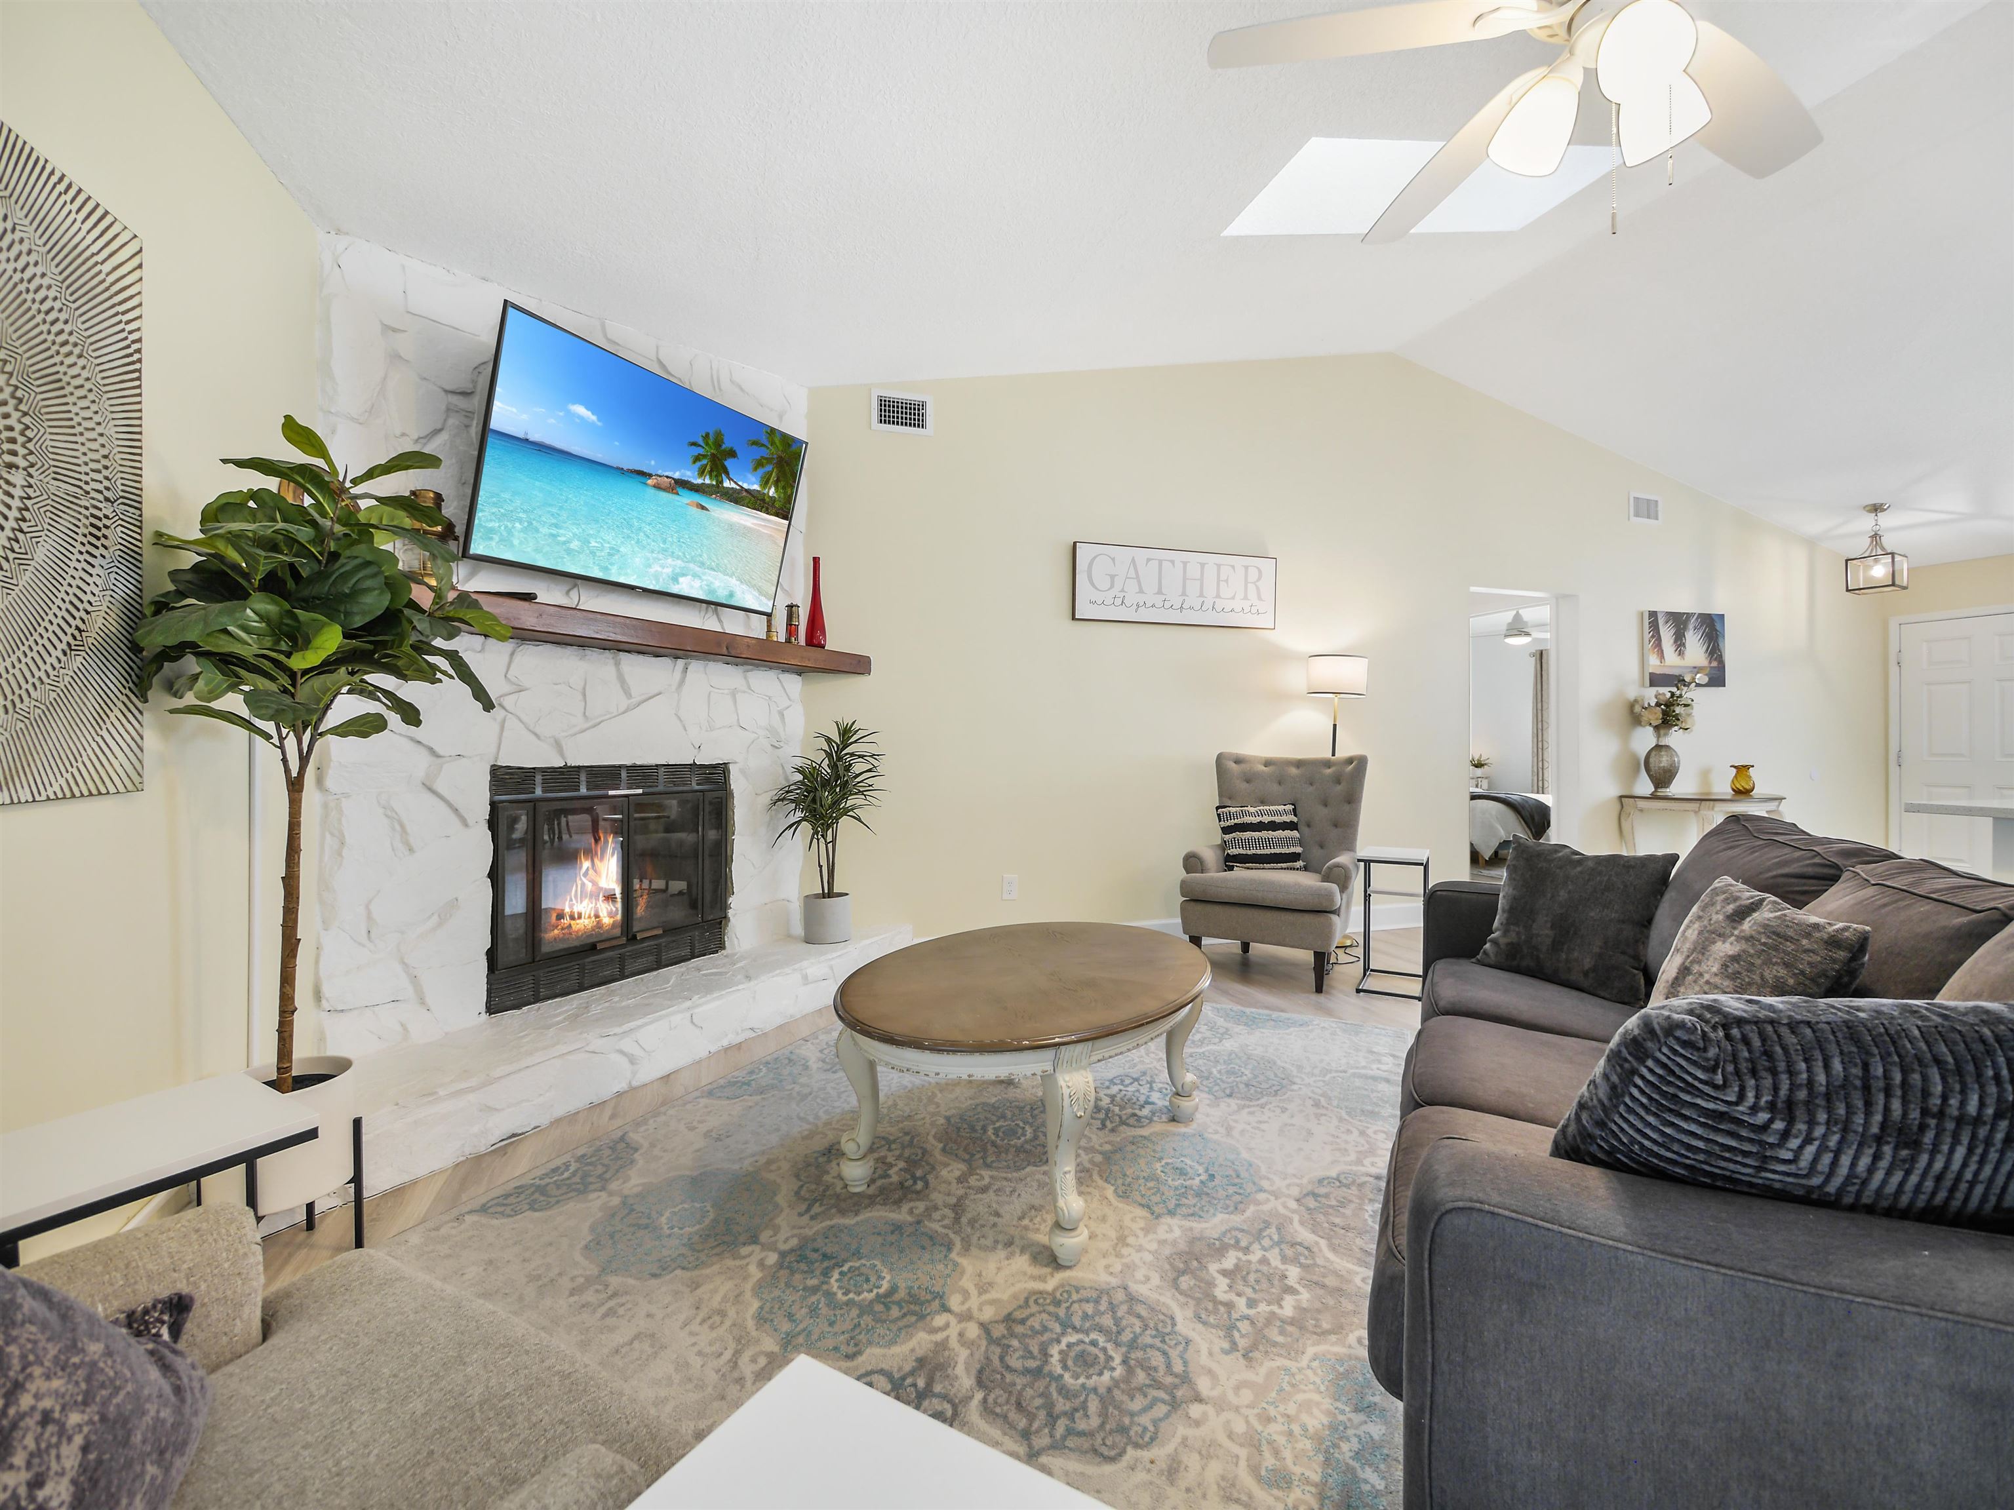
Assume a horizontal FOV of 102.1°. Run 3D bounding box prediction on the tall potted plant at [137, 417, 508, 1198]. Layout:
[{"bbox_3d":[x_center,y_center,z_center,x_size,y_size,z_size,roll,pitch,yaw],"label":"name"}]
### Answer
[{"bbox_3d":[-1.425,0.161,1.710,0.560,1.738,0.580,0,0,-18],"label":"tall potted plant"}]

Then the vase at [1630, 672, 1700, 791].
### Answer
[{"bbox_3d":[4.309,-0.144,5.330,0.380,0.790,0.330,0,0,-18],"label":"vase"}]

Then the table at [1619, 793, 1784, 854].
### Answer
[{"bbox_3d":[4.712,0.650,5.412,1.160,0.740,0.410,0,0,-18],"label":"table"}]

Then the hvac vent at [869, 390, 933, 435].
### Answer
[{"bbox_3d":[-0.497,-1.652,3.915,0.300,0.187,0.025,0,0,-18],"label":"hvac vent"}]

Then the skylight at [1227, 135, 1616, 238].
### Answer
[{"bbox_3d":[1.585,-2.173,3.084,1.460,0.080,0.530,-12,4,-18],"label":"skylight"}]

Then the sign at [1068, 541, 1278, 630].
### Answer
[{"bbox_3d":[0.941,-0.901,4.380,1.229,0.405,0.036,0,0,-18],"label":"sign"}]

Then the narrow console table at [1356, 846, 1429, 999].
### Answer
[{"bbox_3d":[1.750,0.733,3.676,0.260,0.610,0.400,0,0,30],"label":"narrow console table"}]

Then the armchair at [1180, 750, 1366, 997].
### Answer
[{"bbox_3d":[1.311,0.518,4.017,0.740,1.040,0.770,0,0,30],"label":"armchair"}]

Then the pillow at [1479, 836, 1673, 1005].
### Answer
[{"bbox_3d":[1.606,0.473,2.300,0.440,0.420,0.160,0,-17,40],"label":"pillow"}]

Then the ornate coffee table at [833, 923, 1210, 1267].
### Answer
[{"bbox_3d":[0.065,0.809,2.182,0.910,0.484,1.220,0,0,27],"label":"ornate coffee table"}]

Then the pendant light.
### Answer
[{"bbox_3d":[5.816,-1.379,5.450,0.220,0.600,0.220,0,0,-18],"label":"pendant light"}]

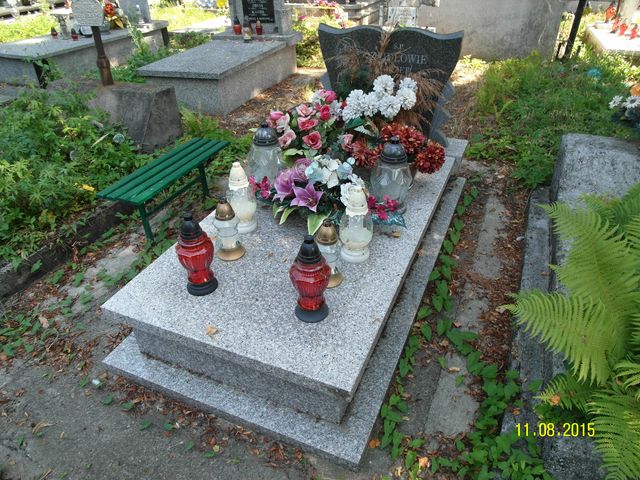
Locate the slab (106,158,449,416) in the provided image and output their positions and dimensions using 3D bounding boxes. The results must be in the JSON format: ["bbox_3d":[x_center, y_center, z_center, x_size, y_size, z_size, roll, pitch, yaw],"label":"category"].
[{"bbox_3d":[-0.001,-0.011,2.108,0.942,0.260,1.688,12,37,21],"label":"slab"}]

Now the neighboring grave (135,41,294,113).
[{"bbox_3d":[-1.045,-1.875,4.937,0.950,0.369,1.594,12,37,21],"label":"neighboring grave"}]

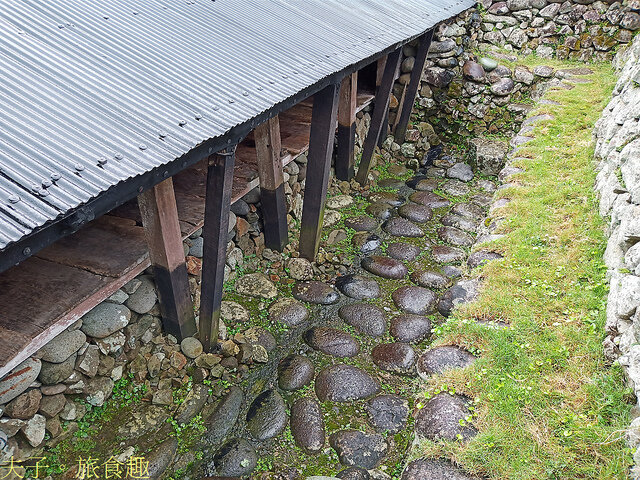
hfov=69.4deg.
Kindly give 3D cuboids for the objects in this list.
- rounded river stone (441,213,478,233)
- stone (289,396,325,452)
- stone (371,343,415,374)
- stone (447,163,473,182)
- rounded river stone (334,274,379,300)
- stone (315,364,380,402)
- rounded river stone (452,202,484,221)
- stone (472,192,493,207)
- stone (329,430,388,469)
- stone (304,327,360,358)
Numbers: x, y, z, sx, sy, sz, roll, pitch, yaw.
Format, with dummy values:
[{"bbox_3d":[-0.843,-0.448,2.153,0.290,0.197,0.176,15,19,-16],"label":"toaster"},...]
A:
[{"bbox_3d":[1.355,-0.171,4.506,0.222,0.151,0.405,-27,41,-36],"label":"rounded river stone"},{"bbox_3d":[-0.050,0.824,2.082,0.141,0.113,0.280,-7,34,-11],"label":"stone"},{"bbox_3d":[0.481,0.766,3.007,0.290,0.144,0.237,-2,32,-4],"label":"stone"},{"bbox_3d":[1.306,-0.624,4.279,0.235,0.150,0.194,8,31,14],"label":"stone"},{"bbox_3d":[0.246,0.295,2.902,0.271,0.133,0.177,15,36,22],"label":"rounded river stone"},{"bbox_3d":[0.115,0.664,2.134,0.284,0.121,0.200,2,30,4],"label":"stone"},{"bbox_3d":[1.187,-0.237,3.676,0.240,0.103,0.170,16,34,26],"label":"rounded river stone"},{"bbox_3d":[1.344,-0.334,3.842,0.154,0.079,0.163,23,37,33],"label":"stone"},{"bbox_3d":[0.169,0.887,1.983,0.240,0.124,0.155,4,33,6],"label":"stone"},{"bbox_3d":[0.064,0.522,2.378,0.301,0.116,0.163,15,33,23],"label":"stone"}]

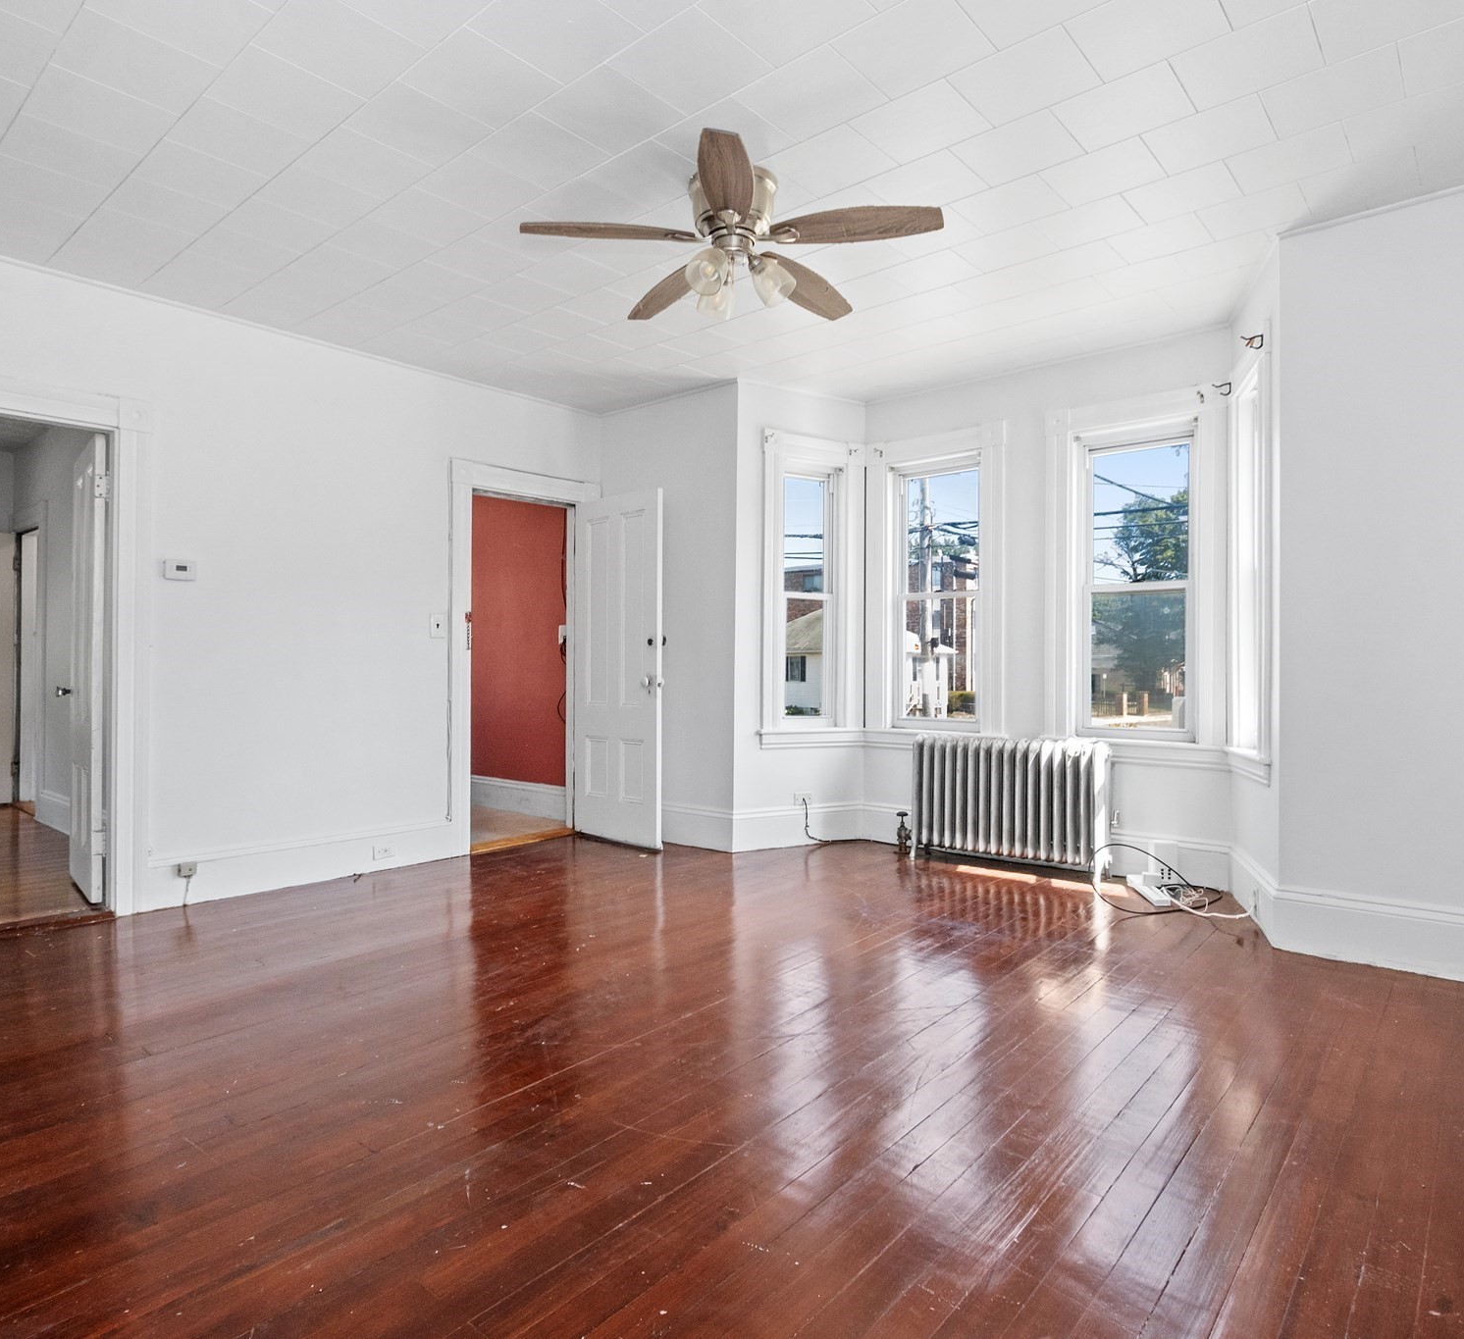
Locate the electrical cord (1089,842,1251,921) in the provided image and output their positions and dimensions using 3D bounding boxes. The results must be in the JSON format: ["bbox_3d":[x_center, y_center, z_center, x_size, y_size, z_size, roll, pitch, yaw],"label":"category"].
[{"bbox_3d":[1.970,0.950,3.800,0.620,0.200,0.560,0,0,35],"label":"electrical cord"}]

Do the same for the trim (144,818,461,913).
[{"bbox_3d":[-2.037,0.942,4.163,0.025,0.210,1.500,0,0,44],"label":"trim"}]

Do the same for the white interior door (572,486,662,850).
[{"bbox_3d":[-0.690,0.000,5.060,0.710,2.070,0.040,0,0,37],"label":"white interior door"}]

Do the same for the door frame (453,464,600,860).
[{"bbox_3d":[-1.225,-0.060,5.050,0.130,2.210,1.050,0,0,44],"label":"door frame"}]

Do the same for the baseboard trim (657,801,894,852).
[{"bbox_3d":[0.300,0.927,4.943,1.410,0.235,0.300,0,0,-6],"label":"baseboard trim"}]

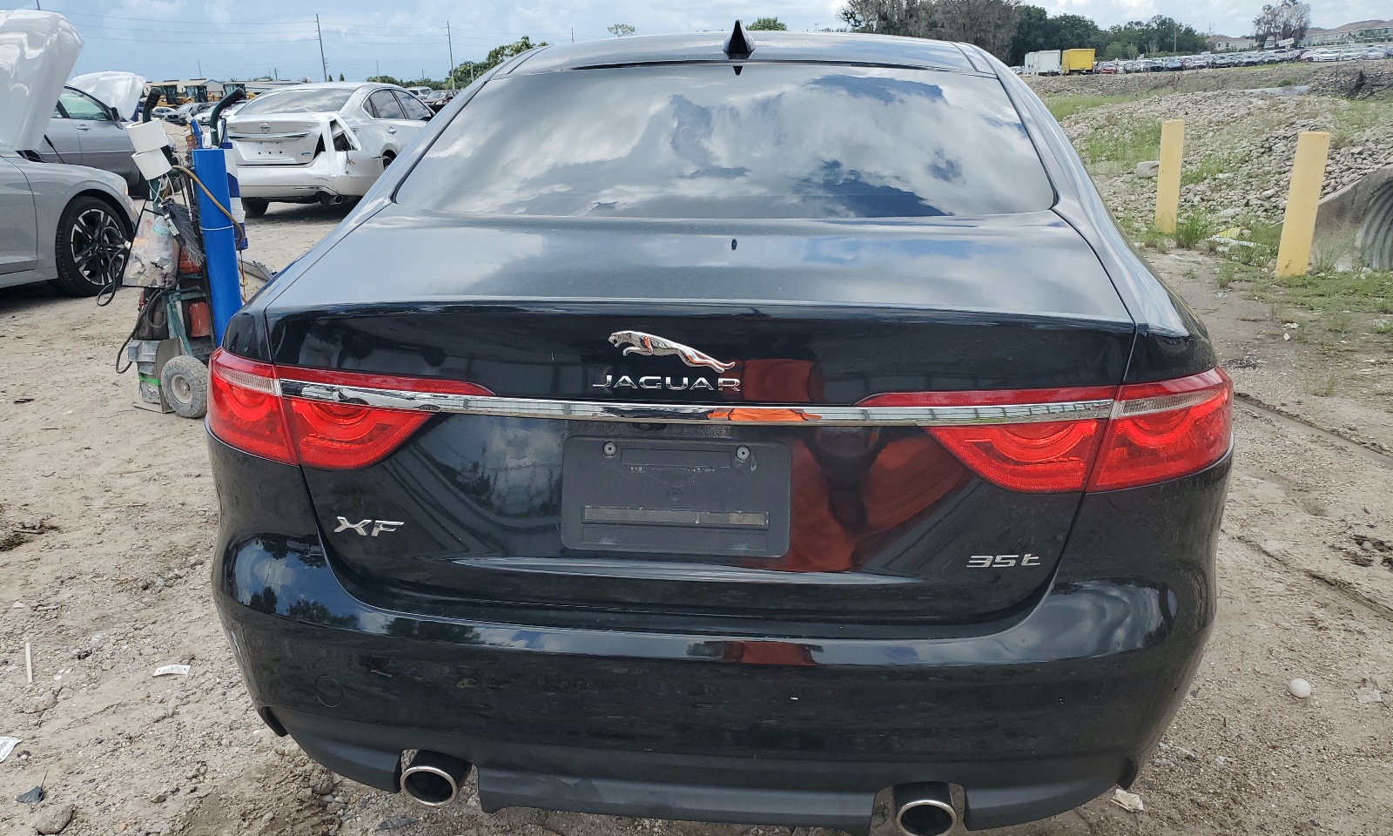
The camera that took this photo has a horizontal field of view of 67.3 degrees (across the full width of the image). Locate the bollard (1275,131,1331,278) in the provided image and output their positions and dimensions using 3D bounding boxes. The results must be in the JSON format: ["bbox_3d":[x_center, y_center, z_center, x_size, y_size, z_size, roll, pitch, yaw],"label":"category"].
[{"bbox_3d":[4.242,-1.491,7.312,0.210,0.980,0.210,-1,18,0],"label":"bollard"}]

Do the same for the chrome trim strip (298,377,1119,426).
[{"bbox_3d":[-0.029,-0.017,1.370,1.145,0.035,0.120,2,18,6],"label":"chrome trim strip"}]

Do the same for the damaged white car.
[{"bbox_3d":[-4.250,-3.460,13.150,1.830,1.470,4.850,1,18,5],"label":"damaged white car"}]

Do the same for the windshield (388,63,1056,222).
[{"bbox_3d":[0.056,-0.559,2.042,1.180,0.080,0.675,2,41,6],"label":"windshield"}]

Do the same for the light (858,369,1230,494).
[{"bbox_3d":[0.509,0.002,1.463,0.588,0.155,0.340,2,18,6],"label":"light"}]

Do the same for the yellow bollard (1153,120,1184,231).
[{"bbox_3d":[4.356,-2.217,9.636,0.200,1.000,0.200,-1,18,0],"label":"yellow bollard"}]

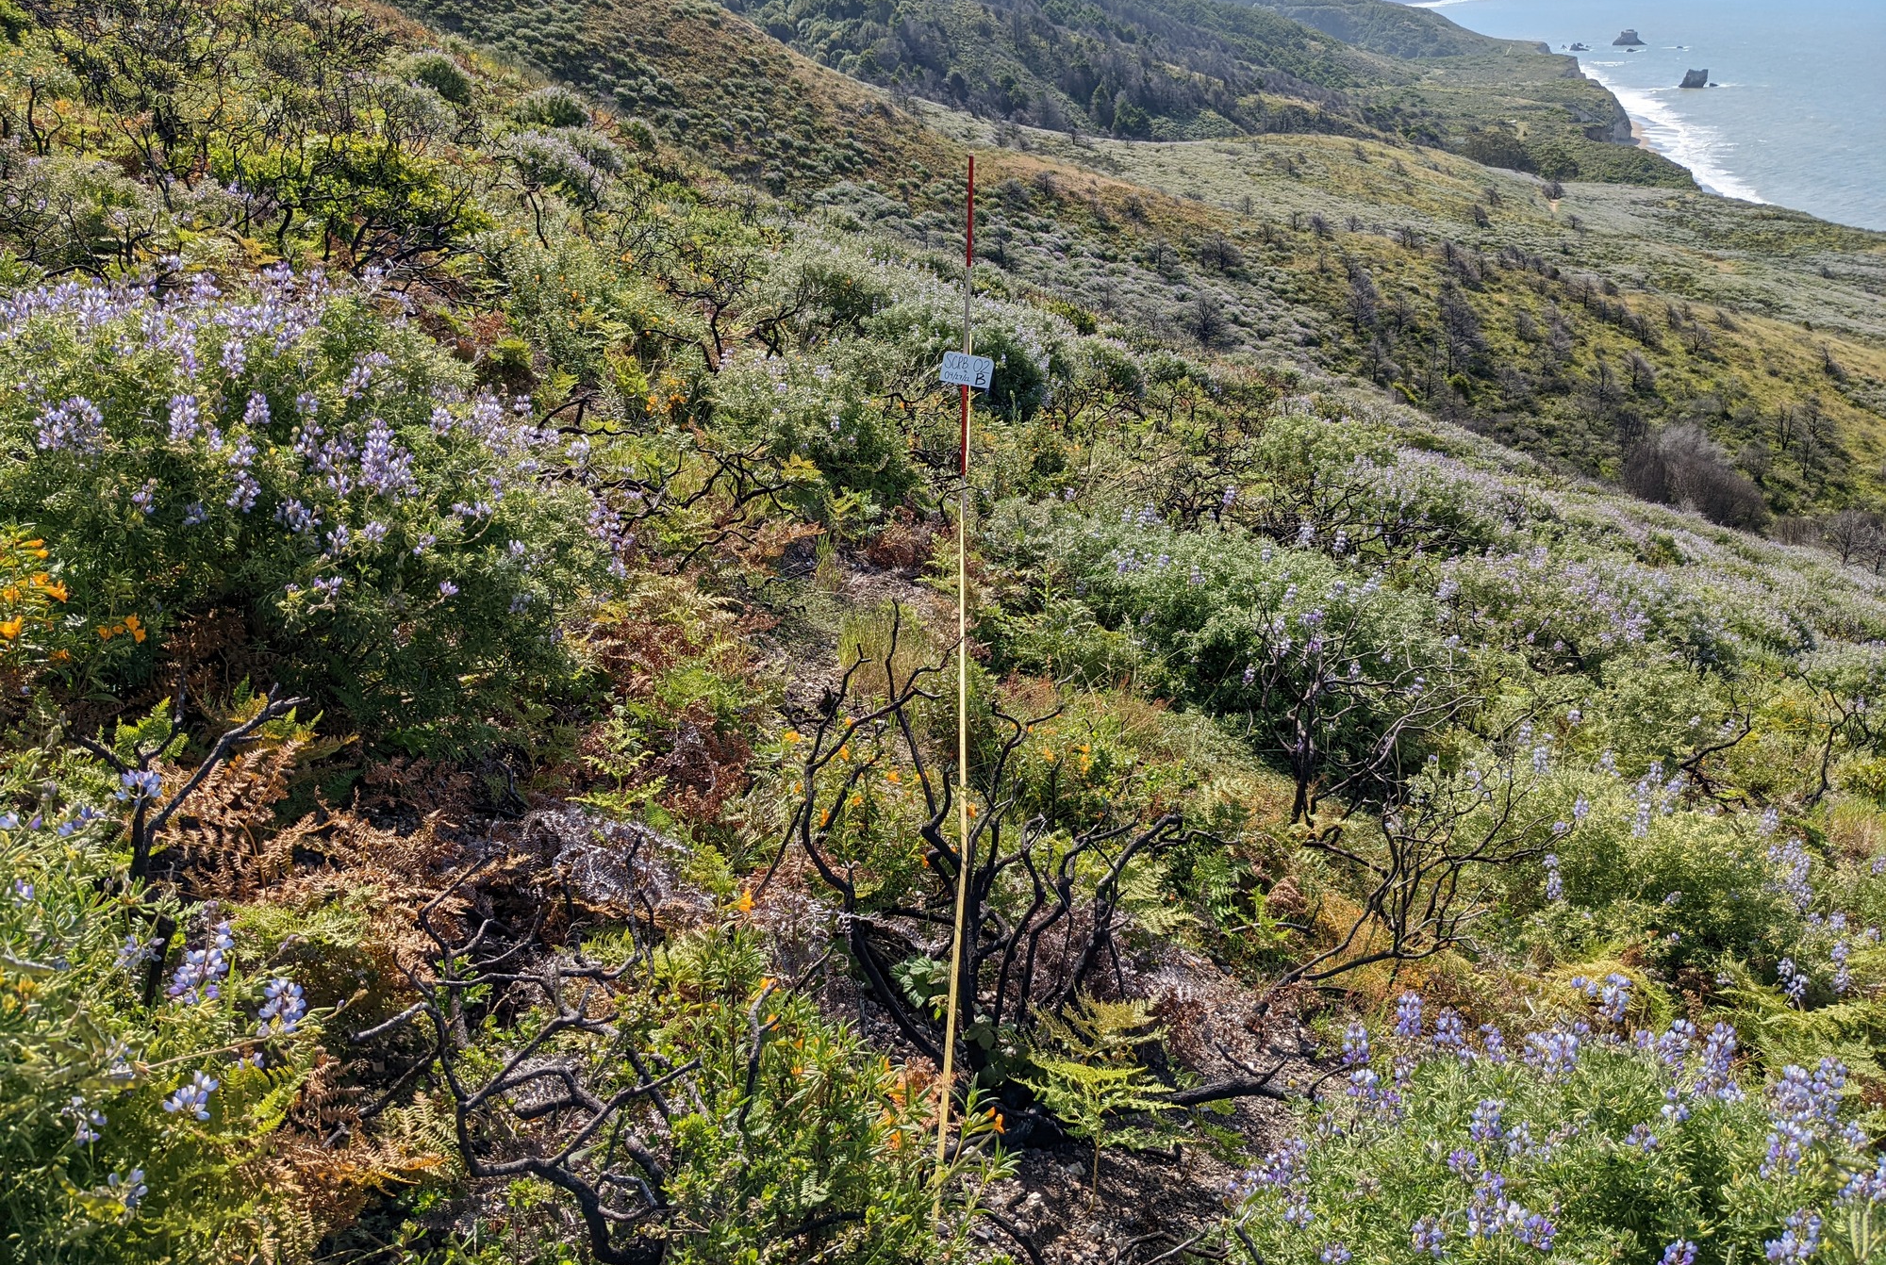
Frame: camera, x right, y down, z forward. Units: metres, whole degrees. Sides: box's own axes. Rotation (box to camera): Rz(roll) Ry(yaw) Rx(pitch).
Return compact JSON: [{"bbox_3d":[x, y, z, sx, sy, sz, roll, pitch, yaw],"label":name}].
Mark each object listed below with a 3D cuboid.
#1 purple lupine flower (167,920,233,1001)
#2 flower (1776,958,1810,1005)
[{"bbox_3d":[-0.732,0.323,1.450,0.058,0.080,0.055,0,19,-27],"label":"purple lupine flower"},{"bbox_3d":[1.820,0.748,3.150,0.062,0.095,0.060,4,23,31],"label":"flower"}]

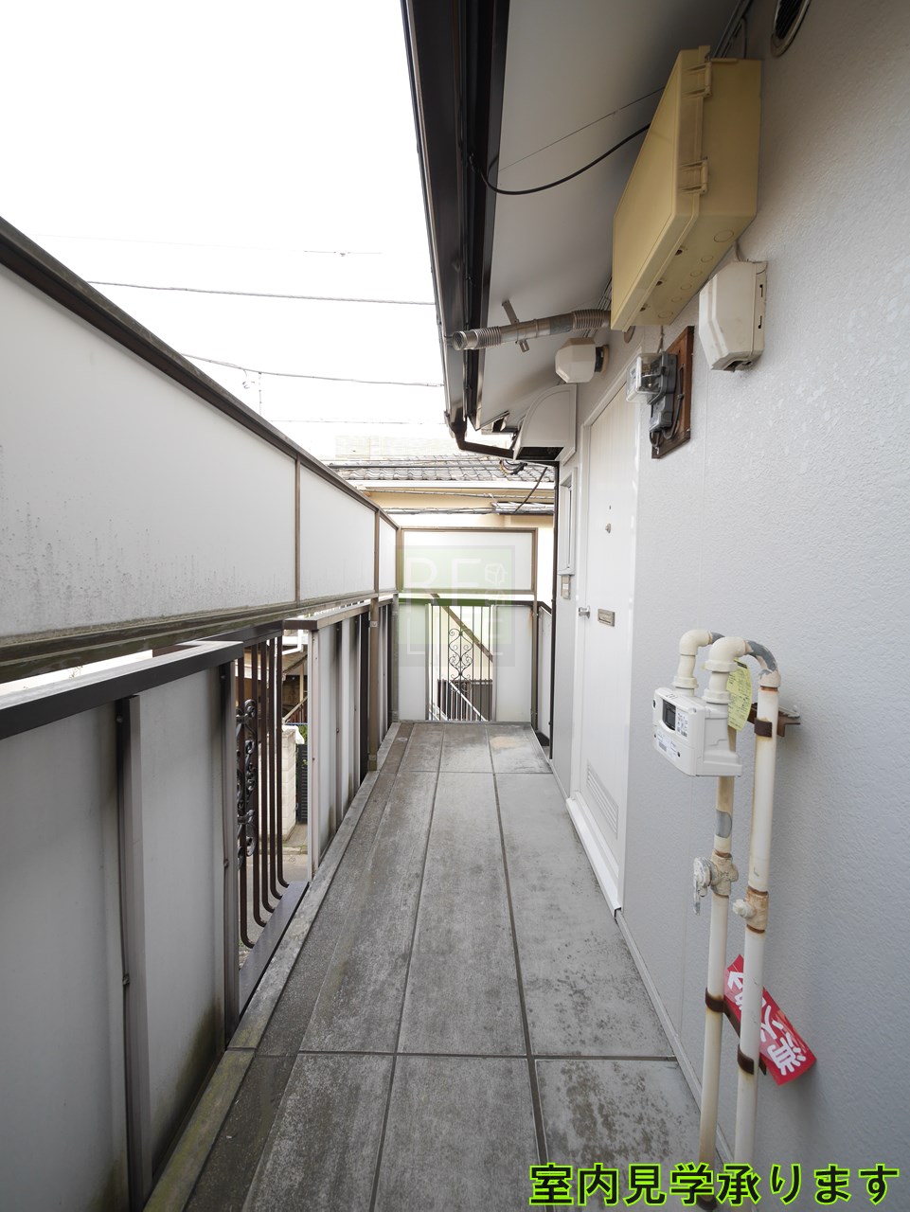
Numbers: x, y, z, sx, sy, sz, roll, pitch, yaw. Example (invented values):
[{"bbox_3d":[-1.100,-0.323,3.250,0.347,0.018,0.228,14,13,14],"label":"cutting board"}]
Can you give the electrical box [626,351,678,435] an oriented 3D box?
[{"bbox_3d":[0.530,-0.566,1.338,0.101,0.190,0.123,1,4,2],"label":"electrical box"}]

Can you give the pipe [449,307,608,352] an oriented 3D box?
[{"bbox_3d":[0.284,-0.951,1.685,0.597,0.072,0.065,-6,3,1],"label":"pipe"}]

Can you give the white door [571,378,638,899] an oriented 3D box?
[{"bbox_3d":[0.629,0.115,2.117,0.074,1.958,0.877,1,4,2],"label":"white door"}]

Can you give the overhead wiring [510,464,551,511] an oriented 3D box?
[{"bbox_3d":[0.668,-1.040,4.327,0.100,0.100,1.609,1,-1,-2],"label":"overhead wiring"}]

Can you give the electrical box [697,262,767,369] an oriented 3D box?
[{"bbox_3d":[0.544,-0.570,0.972,0.095,0.174,0.083,1,4,2],"label":"electrical box"}]

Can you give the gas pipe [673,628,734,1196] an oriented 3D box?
[{"bbox_3d":[0.465,0.614,0.949,0.124,1.145,0.047,1,3,2],"label":"gas pipe"}]

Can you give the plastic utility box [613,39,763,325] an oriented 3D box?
[{"bbox_3d":[0.520,-0.933,1.169,0.161,0.300,0.422,1,4,2],"label":"plastic utility box"}]

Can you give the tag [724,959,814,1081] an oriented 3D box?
[{"bbox_3d":[0.532,0.721,0.874,0.080,0.008,0.220,-42,1,4],"label":"tag"}]

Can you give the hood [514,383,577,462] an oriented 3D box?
[{"bbox_3d":[0.503,-1.010,2.758,0.299,0.342,0.346,1,4,2],"label":"hood"}]

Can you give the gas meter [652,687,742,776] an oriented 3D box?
[{"bbox_3d":[0.421,0.205,0.855,0.080,0.130,0.178,1,4,2],"label":"gas meter"}]

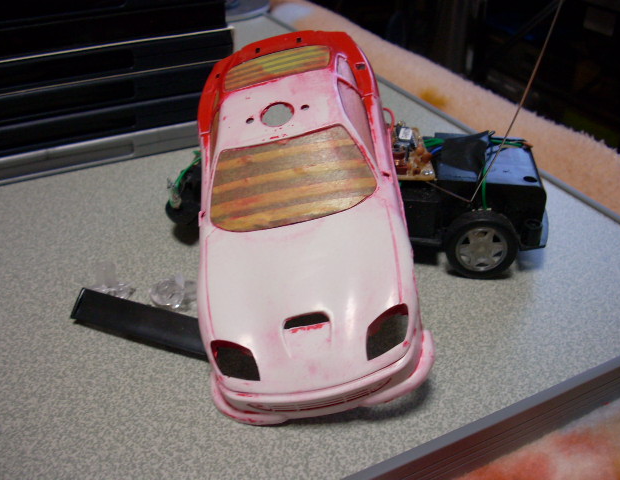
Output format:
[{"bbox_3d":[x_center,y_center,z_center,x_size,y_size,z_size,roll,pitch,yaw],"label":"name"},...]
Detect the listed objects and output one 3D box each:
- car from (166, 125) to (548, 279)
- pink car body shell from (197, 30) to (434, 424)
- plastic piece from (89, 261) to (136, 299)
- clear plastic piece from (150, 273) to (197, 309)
[{"bbox_3d":[0.020,-0.022,0.290,0.159,0.043,0.059,4,34,7],"label":"car"},{"bbox_3d":[-0.005,-0.020,0.236,0.071,0.042,0.163,-11,53,8],"label":"pink car body shell"},{"bbox_3d":[-0.077,0.017,0.264,0.017,0.010,0.012,-1,33,0],"label":"plastic piece"},{"bbox_3d":[-0.052,0.020,0.260,0.019,0.009,0.013,-1,33,0],"label":"clear plastic piece"}]

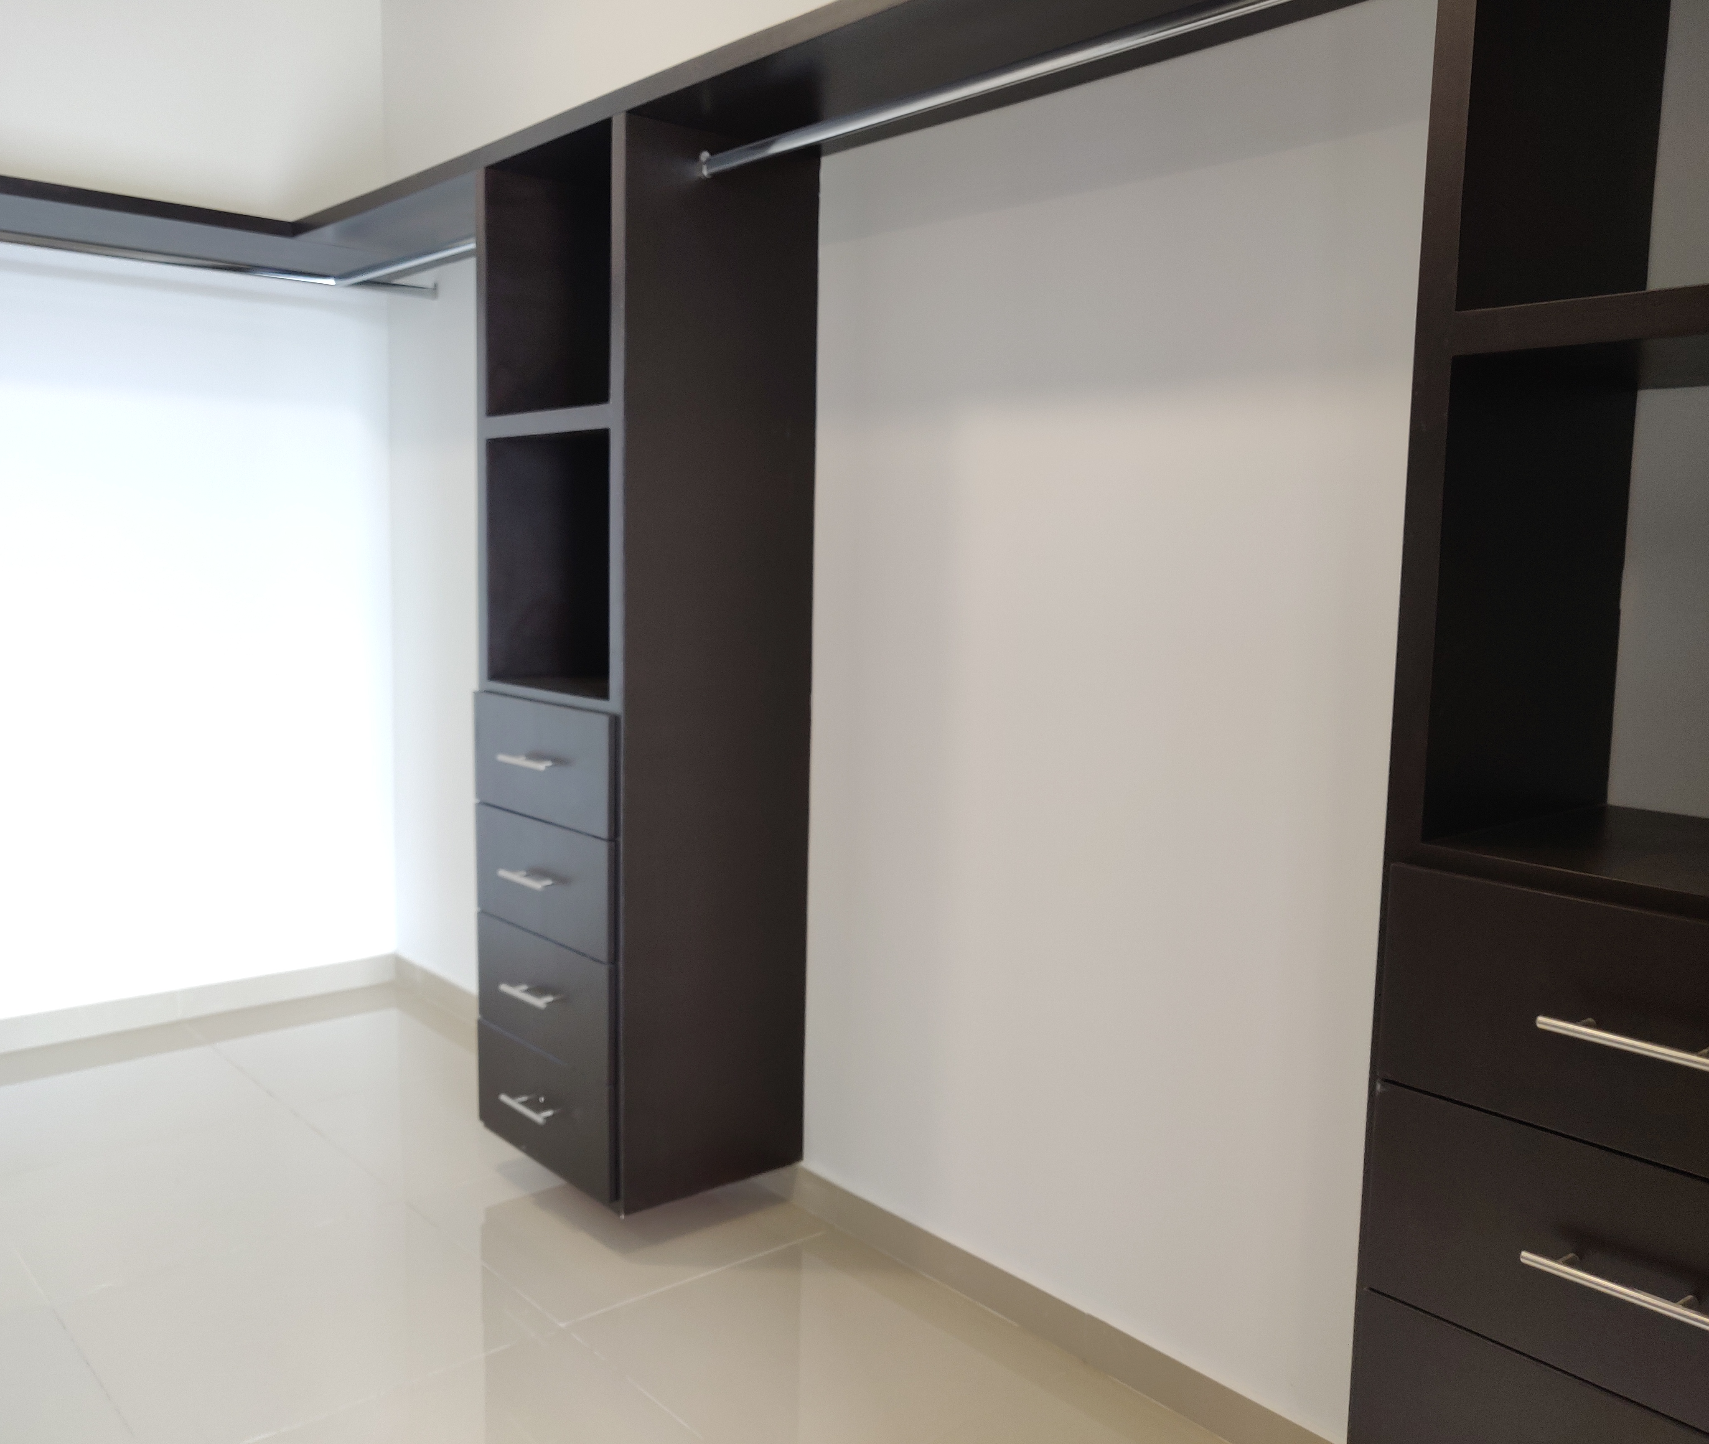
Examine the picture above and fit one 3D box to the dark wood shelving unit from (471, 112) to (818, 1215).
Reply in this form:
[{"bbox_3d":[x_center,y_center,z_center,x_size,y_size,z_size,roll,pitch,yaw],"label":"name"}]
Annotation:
[{"bbox_3d":[-0.416,-0.092,2.685,0.429,1.880,0.530,-4,9,-41],"label":"dark wood shelving unit"}]

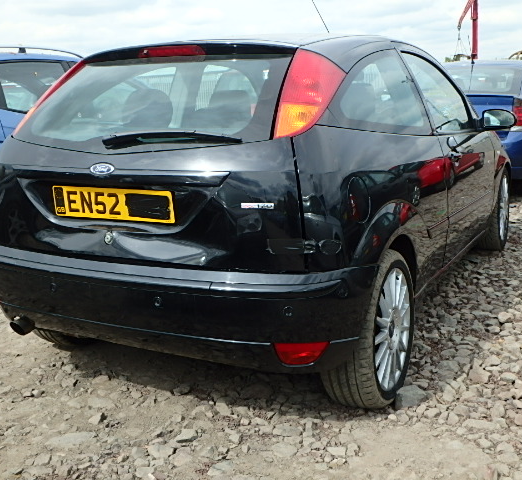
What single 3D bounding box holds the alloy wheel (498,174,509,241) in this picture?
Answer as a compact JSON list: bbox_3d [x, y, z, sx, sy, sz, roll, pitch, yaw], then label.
[{"bbox_3d":[1.670,-0.234,4.791,0.190,0.456,0.456,5,15,28],"label":"alloy wheel"}]

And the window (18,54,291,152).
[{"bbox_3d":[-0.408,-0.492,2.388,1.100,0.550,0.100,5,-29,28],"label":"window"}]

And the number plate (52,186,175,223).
[{"bbox_3d":[-0.513,-0.120,2.265,0.520,0.111,0.014,5,15,28],"label":"number plate"}]

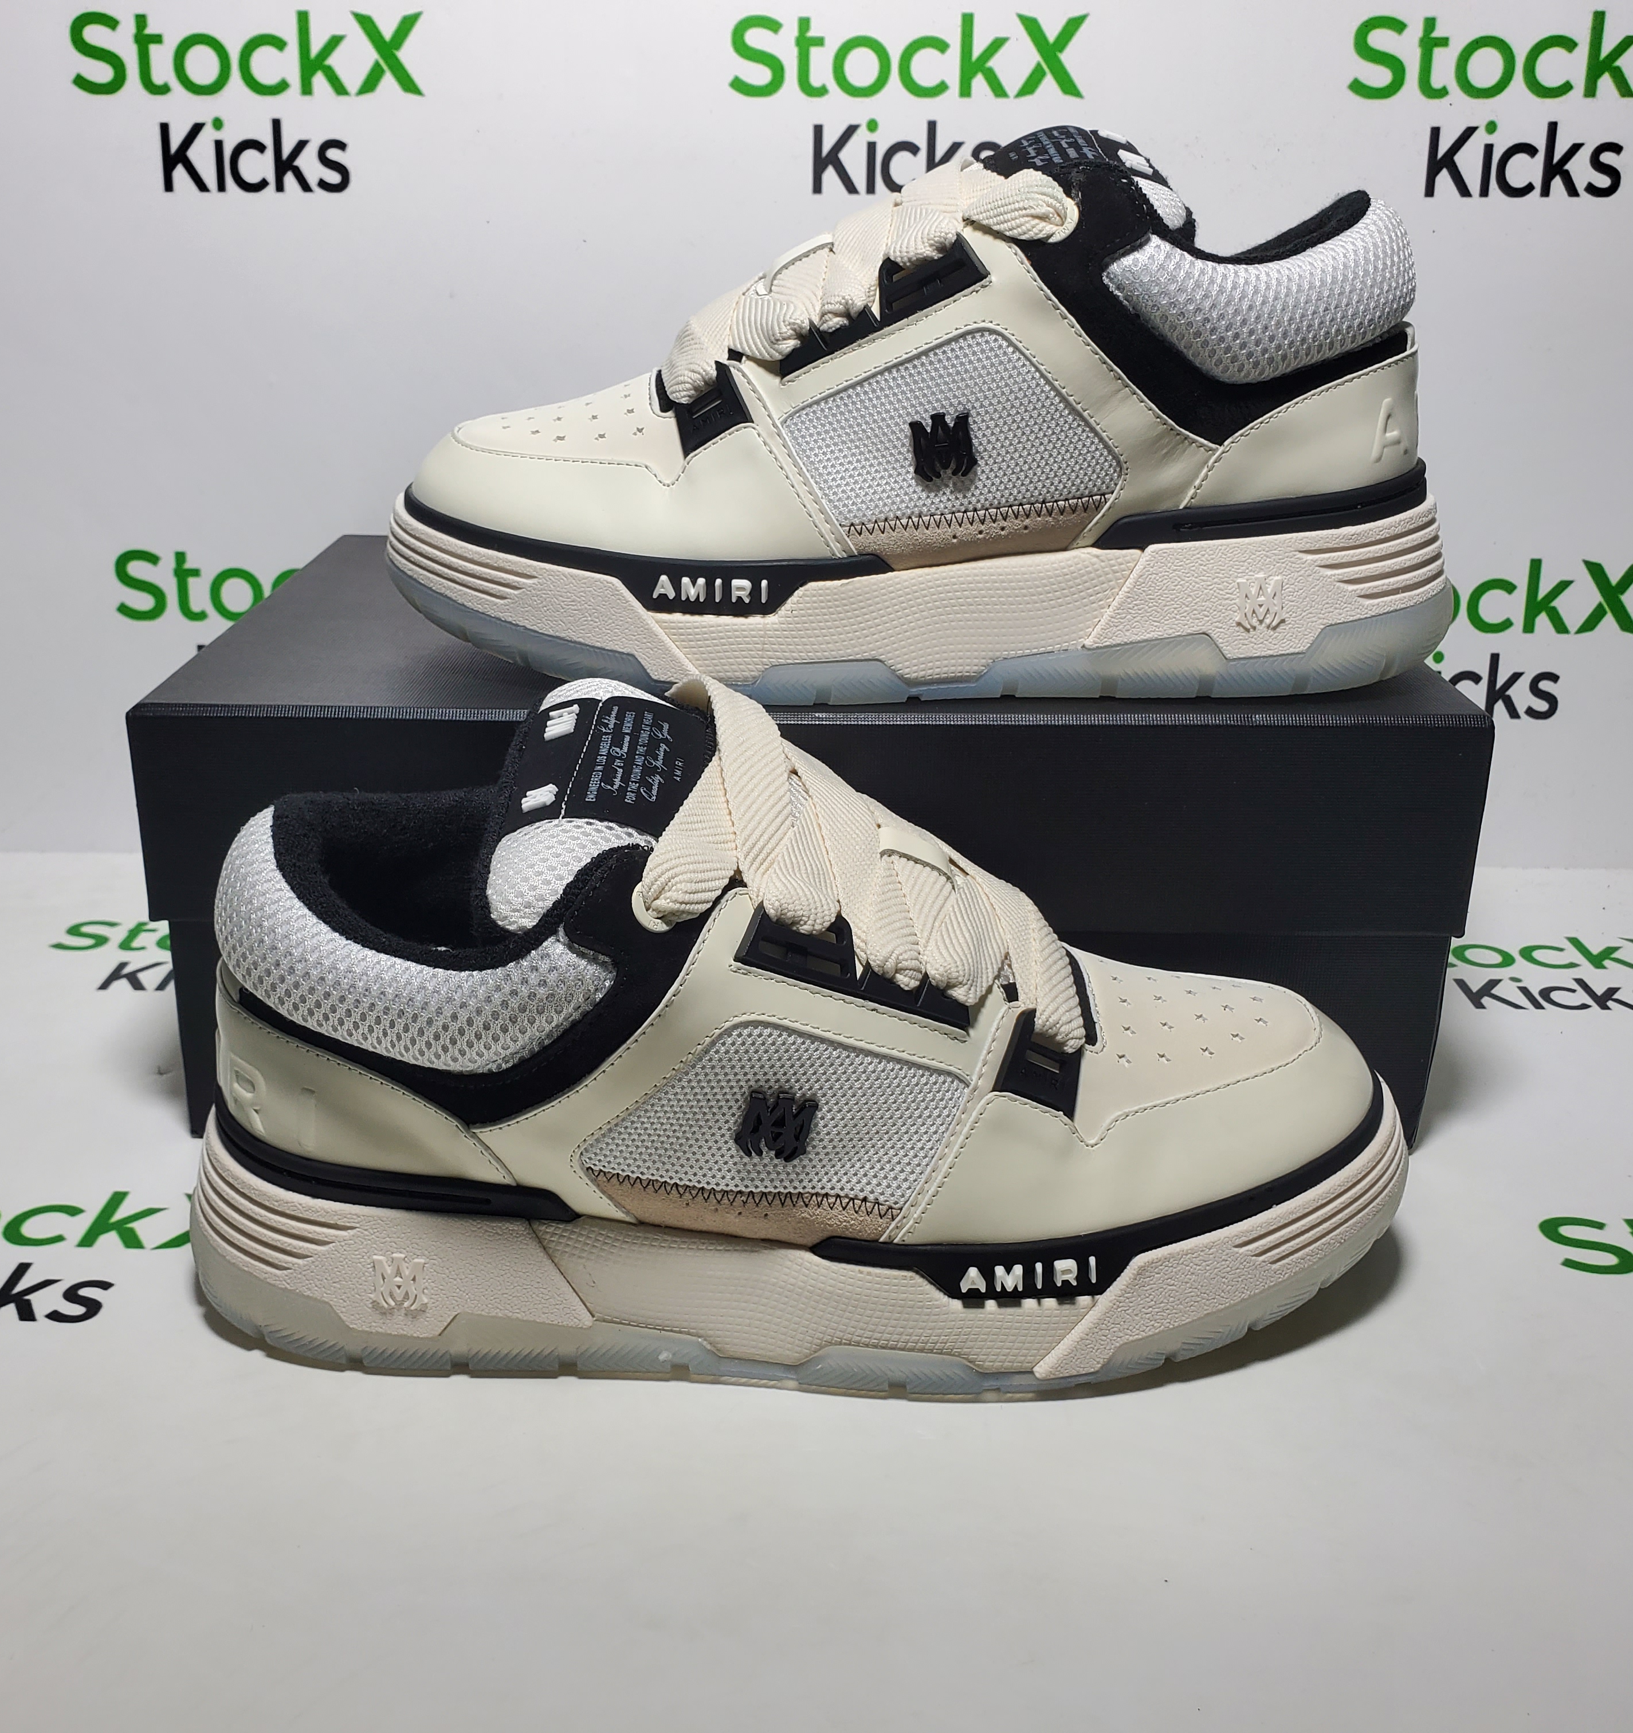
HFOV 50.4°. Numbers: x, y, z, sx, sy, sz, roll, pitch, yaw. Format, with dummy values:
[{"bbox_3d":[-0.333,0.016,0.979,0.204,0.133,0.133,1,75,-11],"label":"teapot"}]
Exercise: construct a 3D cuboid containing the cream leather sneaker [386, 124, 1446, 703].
[{"bbox_3d":[0.030,-0.131,0.487,0.309,0.146,0.116,0,22,-1],"label":"cream leather sneaker"}]

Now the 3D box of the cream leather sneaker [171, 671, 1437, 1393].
[{"bbox_3d":[-0.001,0.036,0.422,0.309,0.146,0.116,0,22,-2],"label":"cream leather sneaker"}]

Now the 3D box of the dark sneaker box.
[{"bbox_3d":[-0.002,-0.022,0.587,0.360,0.132,0.233,1,22,0],"label":"dark sneaker box"}]

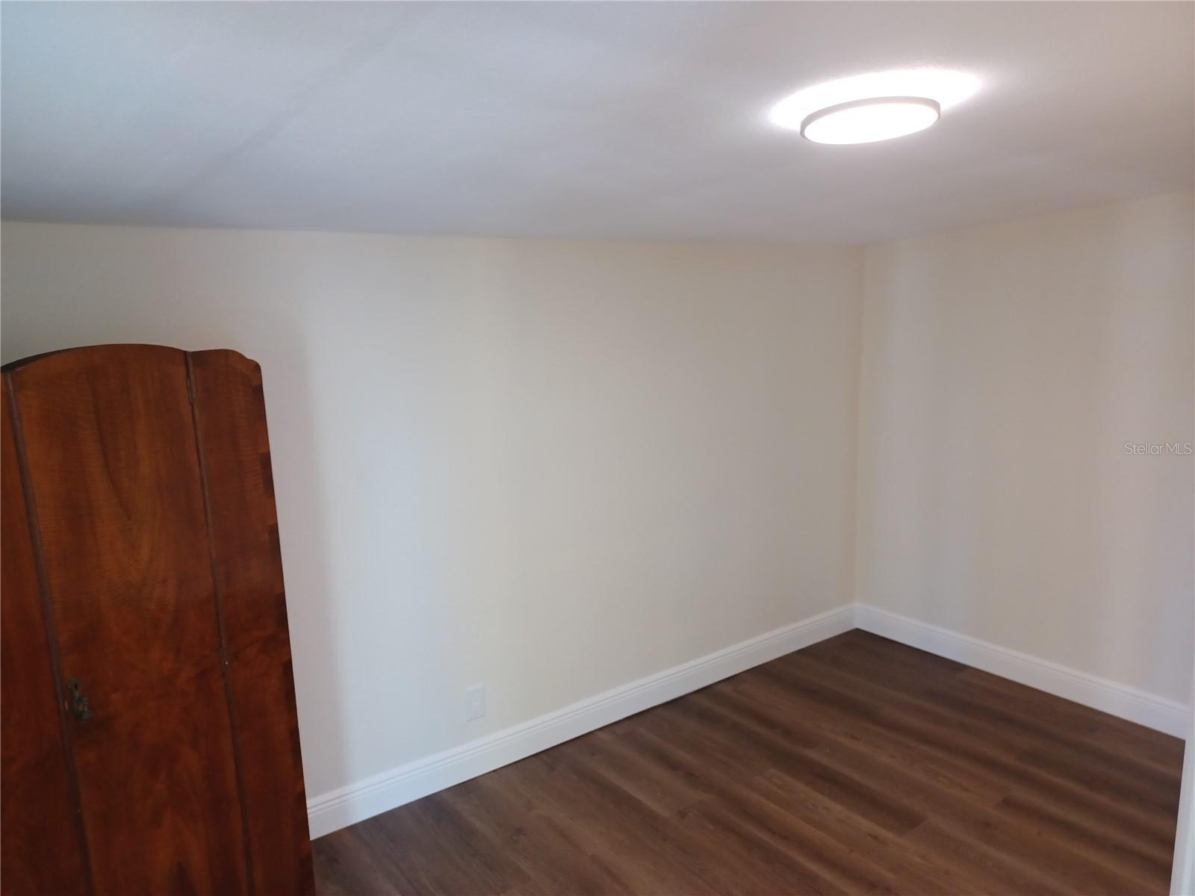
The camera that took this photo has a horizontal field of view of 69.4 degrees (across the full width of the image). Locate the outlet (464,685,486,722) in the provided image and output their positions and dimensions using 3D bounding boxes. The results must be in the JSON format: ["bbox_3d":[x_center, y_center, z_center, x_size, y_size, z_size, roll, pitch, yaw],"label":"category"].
[{"bbox_3d":[-0.409,0.860,2.911,0.071,0.115,0.010,-9,12,-36],"label":"outlet"}]

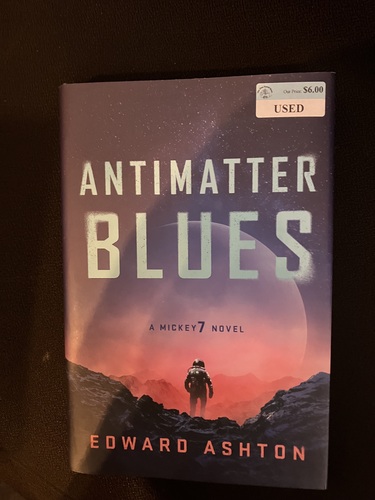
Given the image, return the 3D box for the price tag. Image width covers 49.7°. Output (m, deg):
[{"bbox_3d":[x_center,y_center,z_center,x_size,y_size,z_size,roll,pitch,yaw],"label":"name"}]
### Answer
[{"bbox_3d":[0.052,-0.075,0.204,0.035,0.001,0.018,2,94,7],"label":"price tag"}]

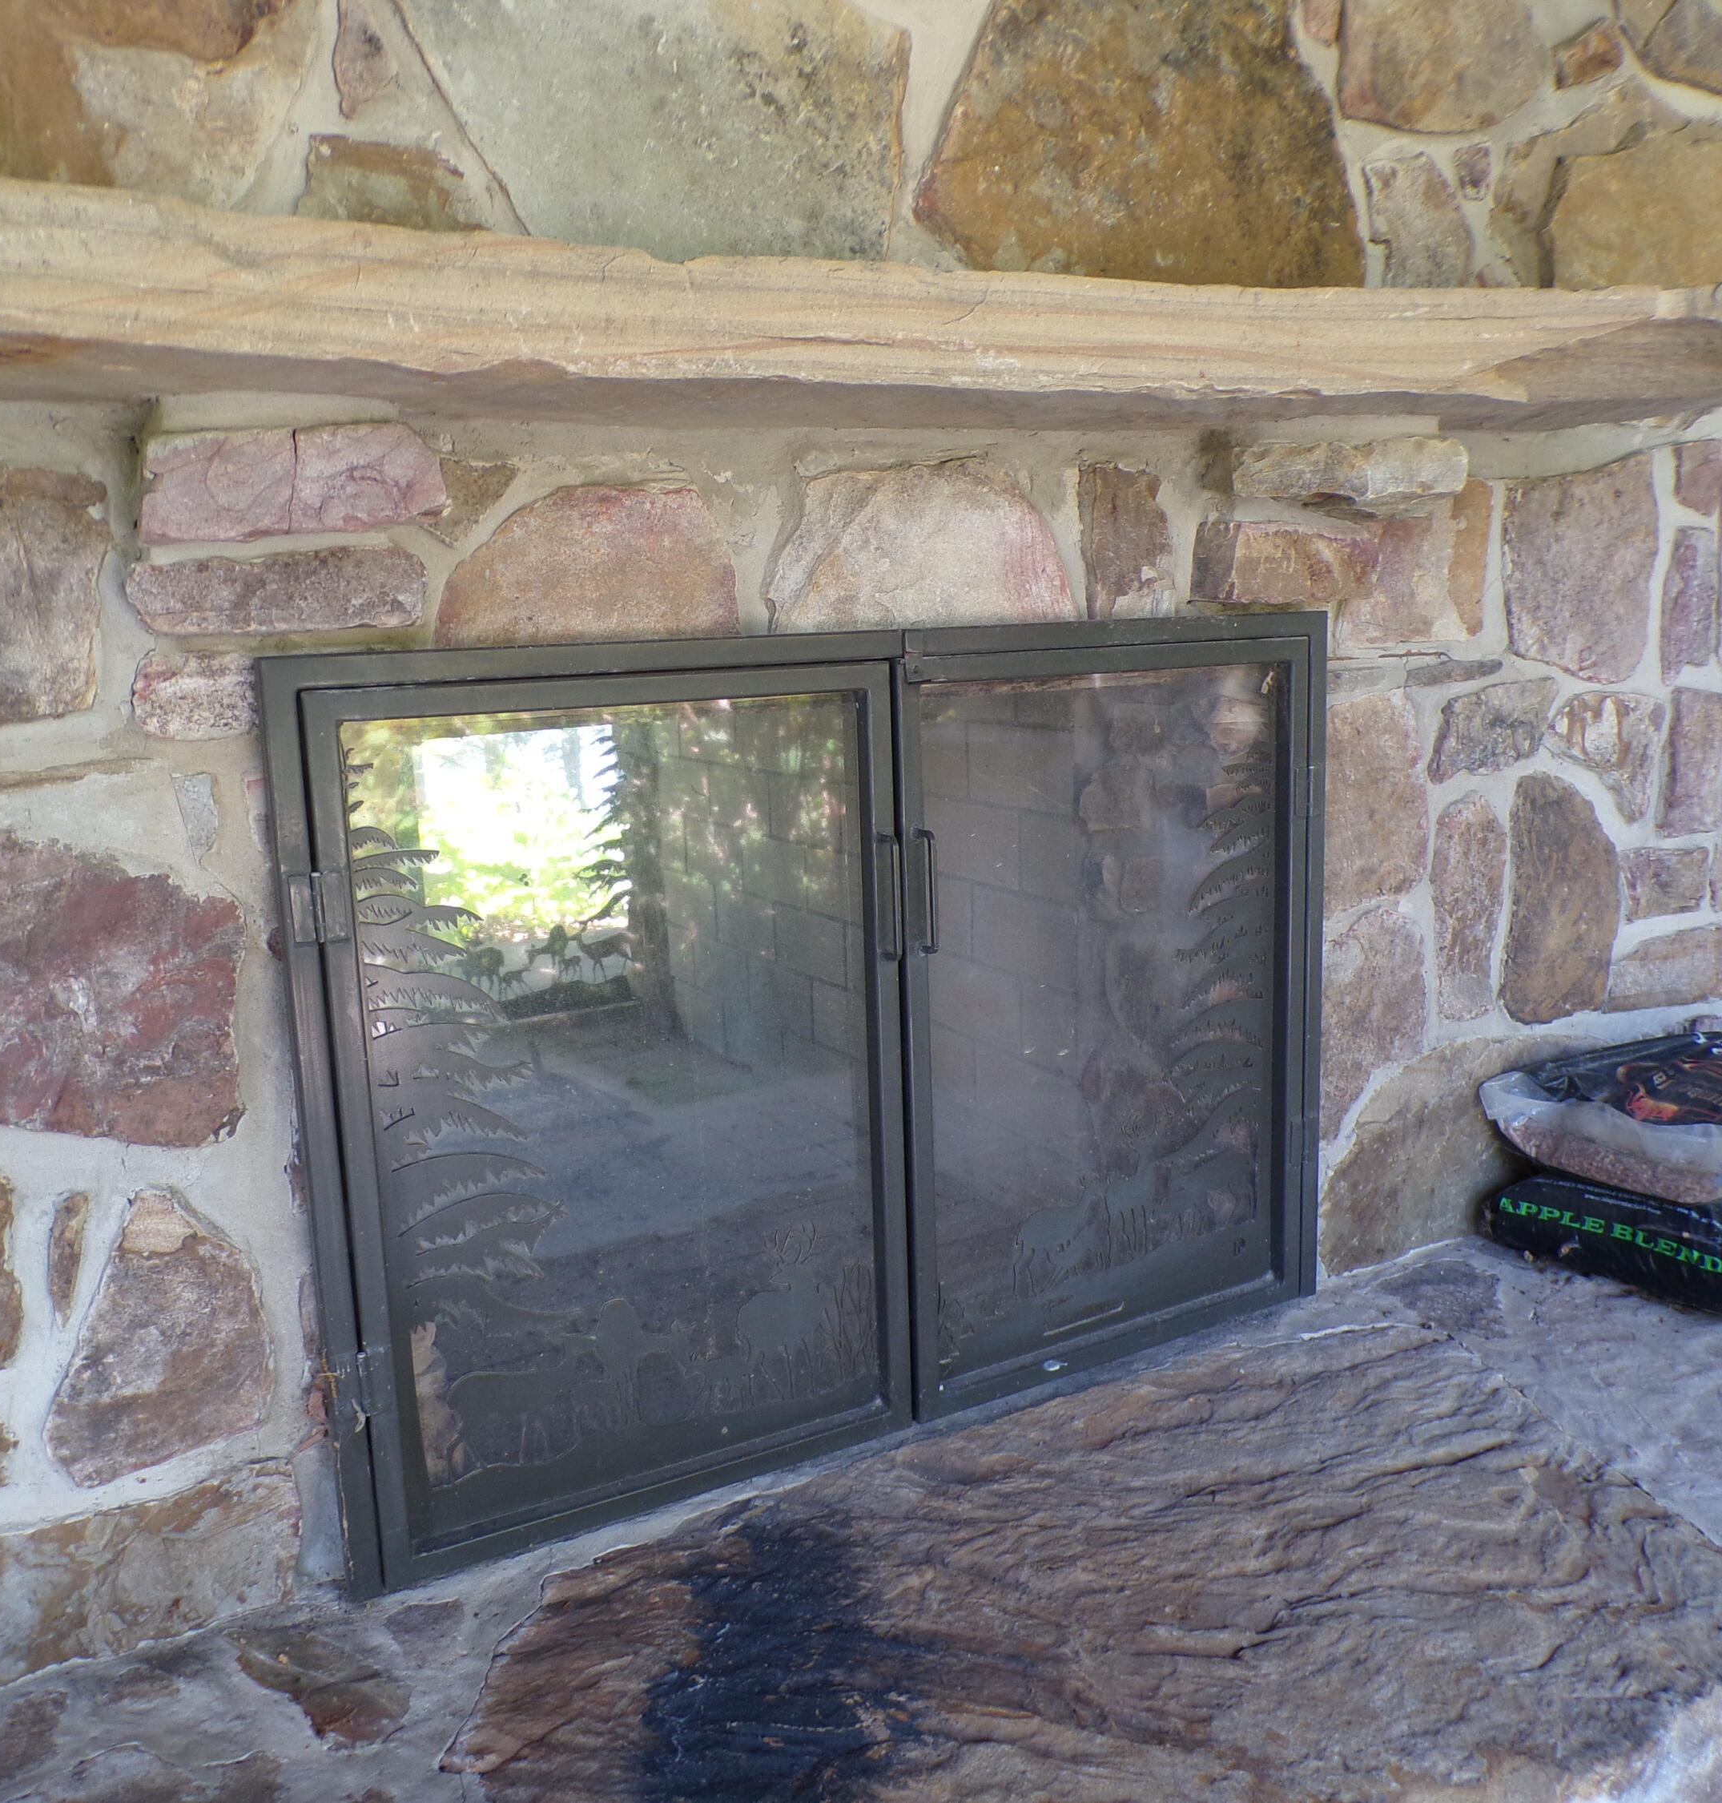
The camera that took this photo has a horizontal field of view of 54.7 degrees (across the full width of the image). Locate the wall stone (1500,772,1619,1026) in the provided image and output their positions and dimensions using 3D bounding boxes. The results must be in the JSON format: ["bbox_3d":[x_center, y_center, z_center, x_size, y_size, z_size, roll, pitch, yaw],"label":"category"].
[{"bbox_3d":[0.809,-0.013,2.017,0.209,0.303,0.090,-8,13,-29],"label":"wall stone"}]

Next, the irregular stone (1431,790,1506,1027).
[{"bbox_3d":[0.754,0.002,2.167,0.139,0.299,0.090,-8,12,-29],"label":"irregular stone"}]

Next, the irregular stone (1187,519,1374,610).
[{"bbox_3d":[0.419,-0.340,1.672,0.193,0.080,0.080,-8,13,-29],"label":"irregular stone"}]

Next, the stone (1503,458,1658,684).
[{"bbox_3d":[0.805,-0.383,1.950,0.277,0.260,0.090,-8,13,-29],"label":"stone"}]

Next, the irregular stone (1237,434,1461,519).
[{"bbox_3d":[0.502,-0.468,1.870,0.347,0.089,0.140,-8,12,-29],"label":"irregular stone"}]

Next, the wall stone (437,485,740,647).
[{"bbox_3d":[-0.259,-0.305,1.527,0.284,0.141,0.090,-8,12,-29],"label":"wall stone"}]

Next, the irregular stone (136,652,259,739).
[{"bbox_3d":[-0.484,-0.151,1.208,0.090,0.063,0.060,-8,13,-29],"label":"irregular stone"}]

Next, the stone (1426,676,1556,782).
[{"bbox_3d":[0.777,-0.223,2.145,0.239,0.133,0.090,-8,12,-29],"label":"stone"}]

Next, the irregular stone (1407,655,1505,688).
[{"bbox_3d":[0.650,-0.259,1.863,0.156,0.033,0.050,-8,13,-29],"label":"irregular stone"}]

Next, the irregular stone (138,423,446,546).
[{"bbox_3d":[-0.411,-0.297,1.194,0.208,0.083,0.085,-8,13,-29],"label":"irregular stone"}]

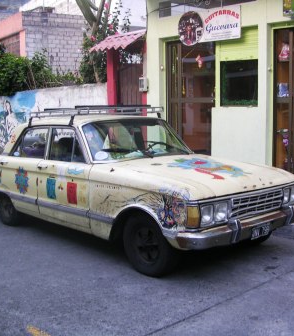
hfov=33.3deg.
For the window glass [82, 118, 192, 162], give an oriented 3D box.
[{"bbox_3d":[-0.088,-0.335,5.768,1.480,0.420,0.440,-7,10,-42],"label":"window glass"}]

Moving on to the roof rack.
[{"bbox_3d":[-0.653,-0.669,6.340,1.300,0.250,1.280,-7,10,-42],"label":"roof rack"}]

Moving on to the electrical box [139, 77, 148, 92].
[{"bbox_3d":[-0.060,-1.677,9.900,0.115,0.300,0.155,-7,10,-43],"label":"electrical box"}]

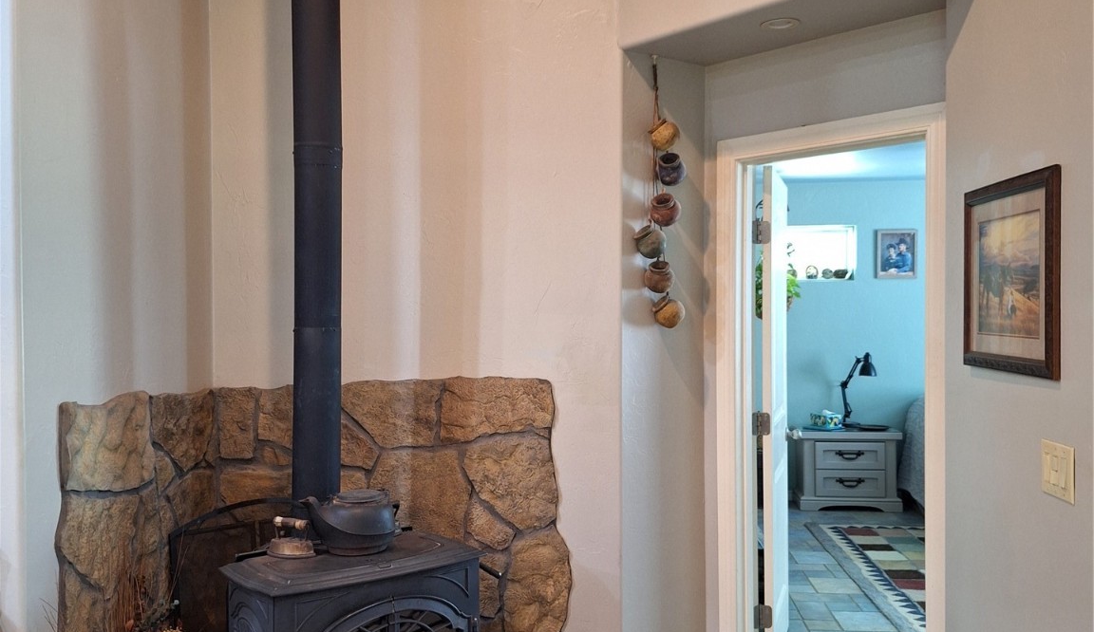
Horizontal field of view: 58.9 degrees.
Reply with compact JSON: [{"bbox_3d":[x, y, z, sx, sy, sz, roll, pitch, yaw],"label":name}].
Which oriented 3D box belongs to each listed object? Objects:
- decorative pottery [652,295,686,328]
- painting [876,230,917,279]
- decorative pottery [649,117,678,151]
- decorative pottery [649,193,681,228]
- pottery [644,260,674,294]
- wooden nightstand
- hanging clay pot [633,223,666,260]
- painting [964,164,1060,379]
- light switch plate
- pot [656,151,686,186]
[{"bbox_3d":[0.454,-0.013,3.590,0.110,0.108,0.110,-38,18,15],"label":"decorative pottery"},{"bbox_3d":[2.632,-0.465,7.287,0.288,0.367,0.025,0,1,4],"label":"painting"},{"bbox_3d":[0.432,-0.669,3.566,0.111,0.105,0.111,-38,7,6],"label":"decorative pottery"},{"bbox_3d":[0.439,-0.387,3.580,0.110,0.105,0.110,-10,29,6],"label":"decorative pottery"},{"bbox_3d":[0.412,-0.140,3.560,0.107,0.101,0.107,0,26,0],"label":"pottery"},{"bbox_3d":[2.200,1.119,7.174,0.735,0.570,0.420,0,1,3],"label":"wooden nightstand"},{"bbox_3d":[0.375,-0.263,3.520,0.108,0.112,0.108,-43,14,-32],"label":"hanging clay pot"},{"bbox_3d":[1.162,-0.099,2.455,0.027,0.487,0.540,0,1,3],"label":"painting"},{"bbox_3d":[1.158,0.352,2.205,0.010,0.124,0.160,0,1,3],"label":"light switch plate"},{"bbox_3d":[0.463,-0.543,3.594,0.106,0.114,0.106,-9,37,7],"label":"pot"}]

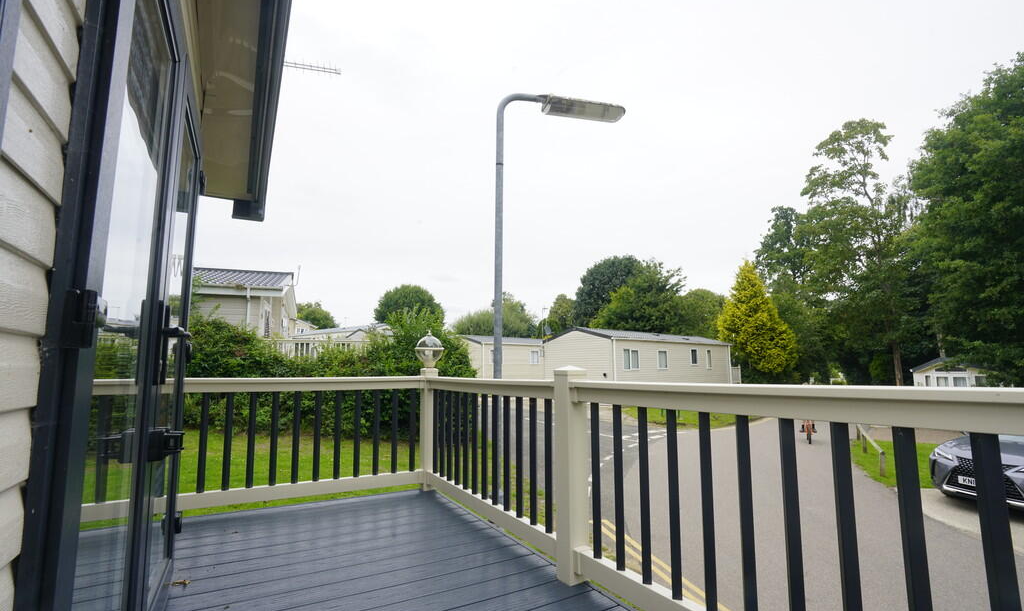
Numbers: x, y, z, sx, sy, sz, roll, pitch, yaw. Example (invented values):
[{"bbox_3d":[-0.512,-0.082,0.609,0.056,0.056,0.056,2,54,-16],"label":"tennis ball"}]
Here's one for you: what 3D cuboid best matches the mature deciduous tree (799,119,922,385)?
[{"bbox_3d":[18.093,-2.283,25.050,6.200,15.800,6.200,-6,-10,36],"label":"mature deciduous tree"}]

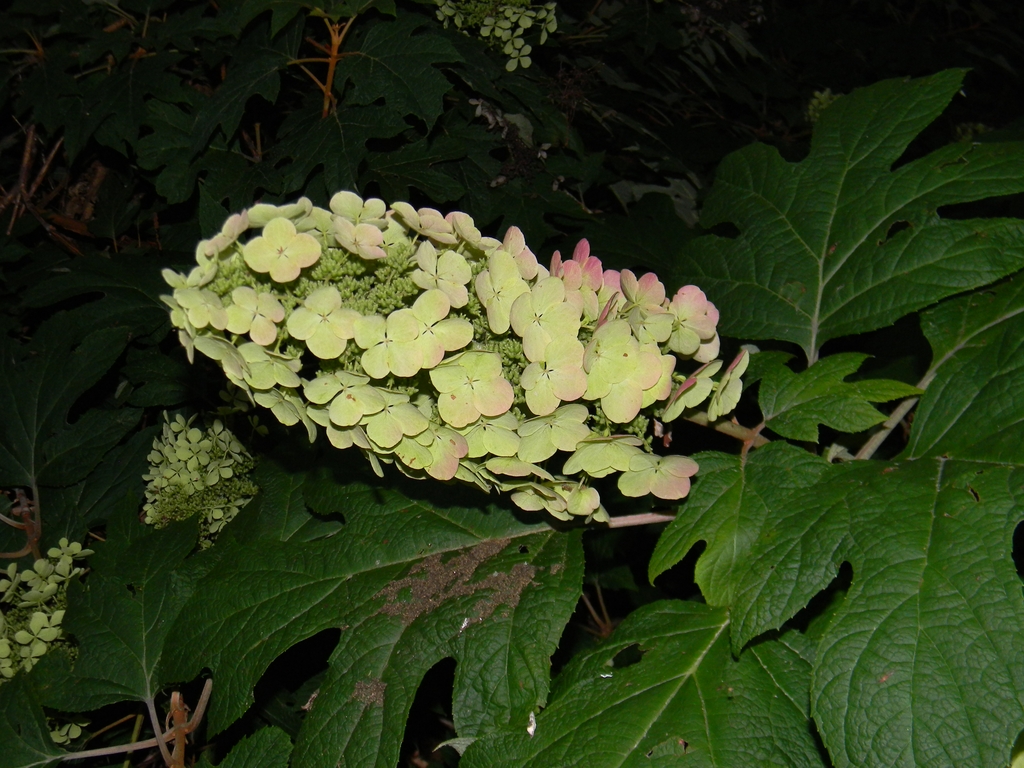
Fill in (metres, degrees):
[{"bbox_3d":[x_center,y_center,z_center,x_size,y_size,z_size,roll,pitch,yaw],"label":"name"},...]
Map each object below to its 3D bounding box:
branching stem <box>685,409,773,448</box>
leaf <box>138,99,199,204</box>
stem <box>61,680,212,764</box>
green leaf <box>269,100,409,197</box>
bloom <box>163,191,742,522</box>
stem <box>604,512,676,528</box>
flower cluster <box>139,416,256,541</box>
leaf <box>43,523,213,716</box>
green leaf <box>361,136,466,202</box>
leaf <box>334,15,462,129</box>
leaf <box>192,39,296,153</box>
[{"bbox_3d":[0.110,0.023,0.620,0.046,0.012,0.012,26,24,7],"label":"branching stem"},{"bbox_3d":[-0.386,-0.265,1.380,0.090,0.030,0.110,-12,59,-1],"label":"leaf"},{"bbox_3d":[-0.265,0.240,0.860,0.107,0.055,0.045,0,30,0],"label":"stem"},{"bbox_3d":[-0.179,-0.242,1.250,0.135,0.035,0.120,-5,45,-5],"label":"green leaf"},{"bbox_3d":[-0.030,-0.016,0.600,0.275,0.130,0.125,15,0,0],"label":"bloom"},{"bbox_3d":[0.071,0.076,0.680,0.039,0.008,0.010,0,30,0],"label":"stem"},{"bbox_3d":[-0.252,0.078,0.980,0.092,0.090,0.090,0,30,0],"label":"flower cluster"},{"bbox_3d":[-0.272,0.166,0.870,0.125,0.030,0.140,2,57,2],"label":"leaf"},{"bbox_3d":[-0.109,-0.237,1.340,0.115,0.030,0.095,7,41,-1],"label":"green leaf"},{"bbox_3d":[-0.120,-0.330,1.280,0.125,0.035,0.115,38,58,15],"label":"leaf"},{"bbox_3d":[-0.294,-0.312,1.320,0.100,0.035,0.125,31,76,35],"label":"leaf"}]

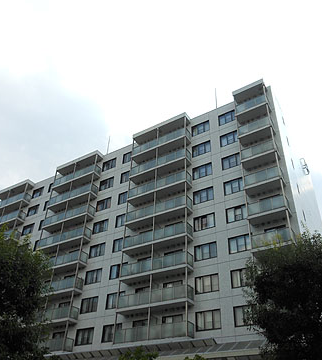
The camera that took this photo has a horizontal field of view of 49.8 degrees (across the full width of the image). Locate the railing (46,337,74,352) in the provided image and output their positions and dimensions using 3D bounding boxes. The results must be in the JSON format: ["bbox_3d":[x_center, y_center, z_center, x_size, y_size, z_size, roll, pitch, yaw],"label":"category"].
[{"bbox_3d":[-11.632,16.304,33.787,7.341,1.142,1.222,-19,-40,27],"label":"railing"}]

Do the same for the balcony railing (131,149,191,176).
[{"bbox_3d":[-0.142,-1.548,37.756,7.143,1.091,1.201,-19,-40,28],"label":"balcony railing"}]

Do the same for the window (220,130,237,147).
[{"bbox_3d":[7.005,-4.264,35.172,2.168,1.399,0.150,-19,-40,28],"label":"window"}]

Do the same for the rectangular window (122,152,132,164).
[{"bbox_3d":[-3.809,-2.820,42.623,2.178,1.422,0.129,-19,-40,28],"label":"rectangular window"}]

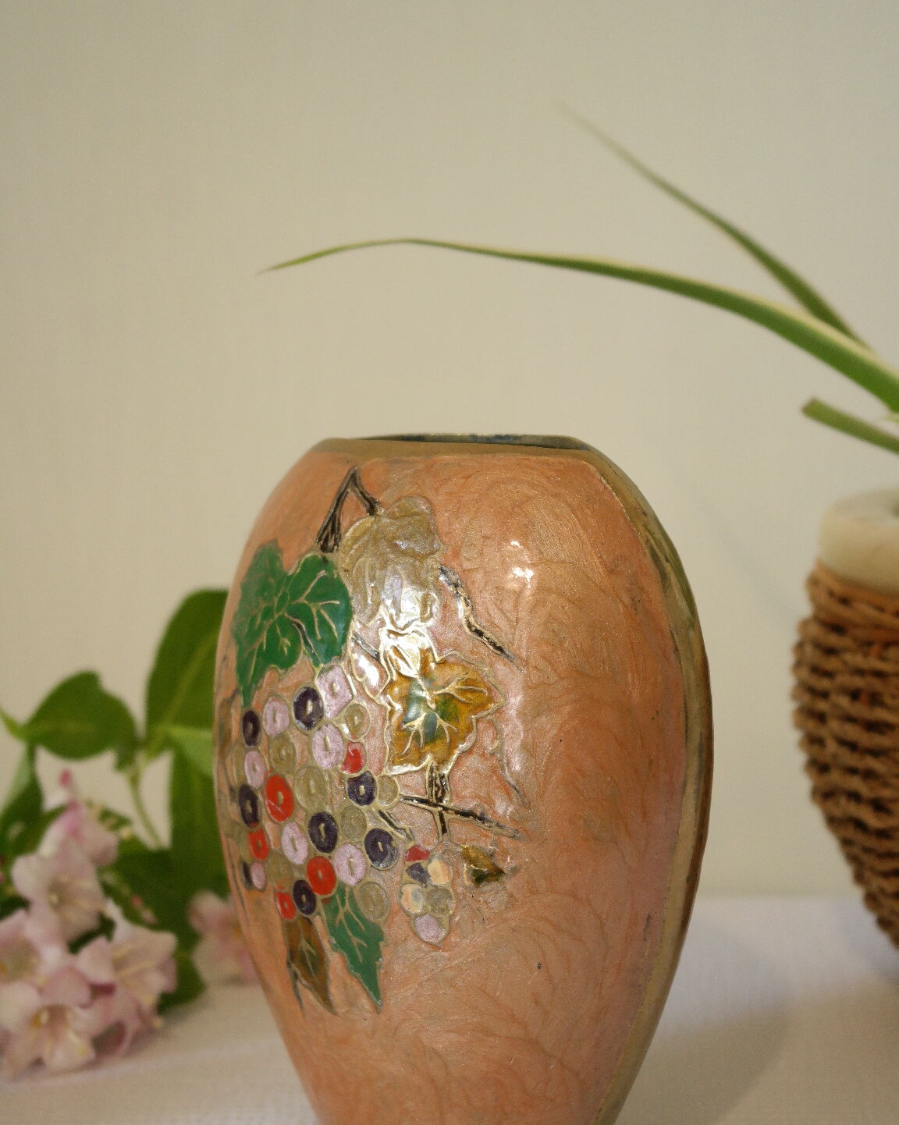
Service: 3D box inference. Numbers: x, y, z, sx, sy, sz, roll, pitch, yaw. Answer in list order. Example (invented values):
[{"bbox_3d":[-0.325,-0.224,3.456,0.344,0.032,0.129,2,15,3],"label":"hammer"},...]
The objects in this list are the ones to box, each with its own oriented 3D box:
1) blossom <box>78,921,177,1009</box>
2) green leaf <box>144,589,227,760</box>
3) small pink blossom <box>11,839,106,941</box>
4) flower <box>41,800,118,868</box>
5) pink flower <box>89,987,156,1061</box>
[{"bbox_3d":[-0.095,0.118,0.762,0.028,0.026,0.025,-4,8,-27],"label":"blossom"},{"bbox_3d":[-0.078,0.034,0.800,0.033,0.061,0.017,31,3,7],"label":"green leaf"},{"bbox_3d":[-0.116,0.097,0.765,0.028,0.030,0.024,0,7,3],"label":"small pink blossom"},{"bbox_3d":[-0.111,0.082,0.775,0.023,0.023,0.024,-3,7,-21],"label":"flower"},{"bbox_3d":[-0.096,0.136,0.762,0.020,0.022,0.022,0,7,0],"label":"pink flower"}]

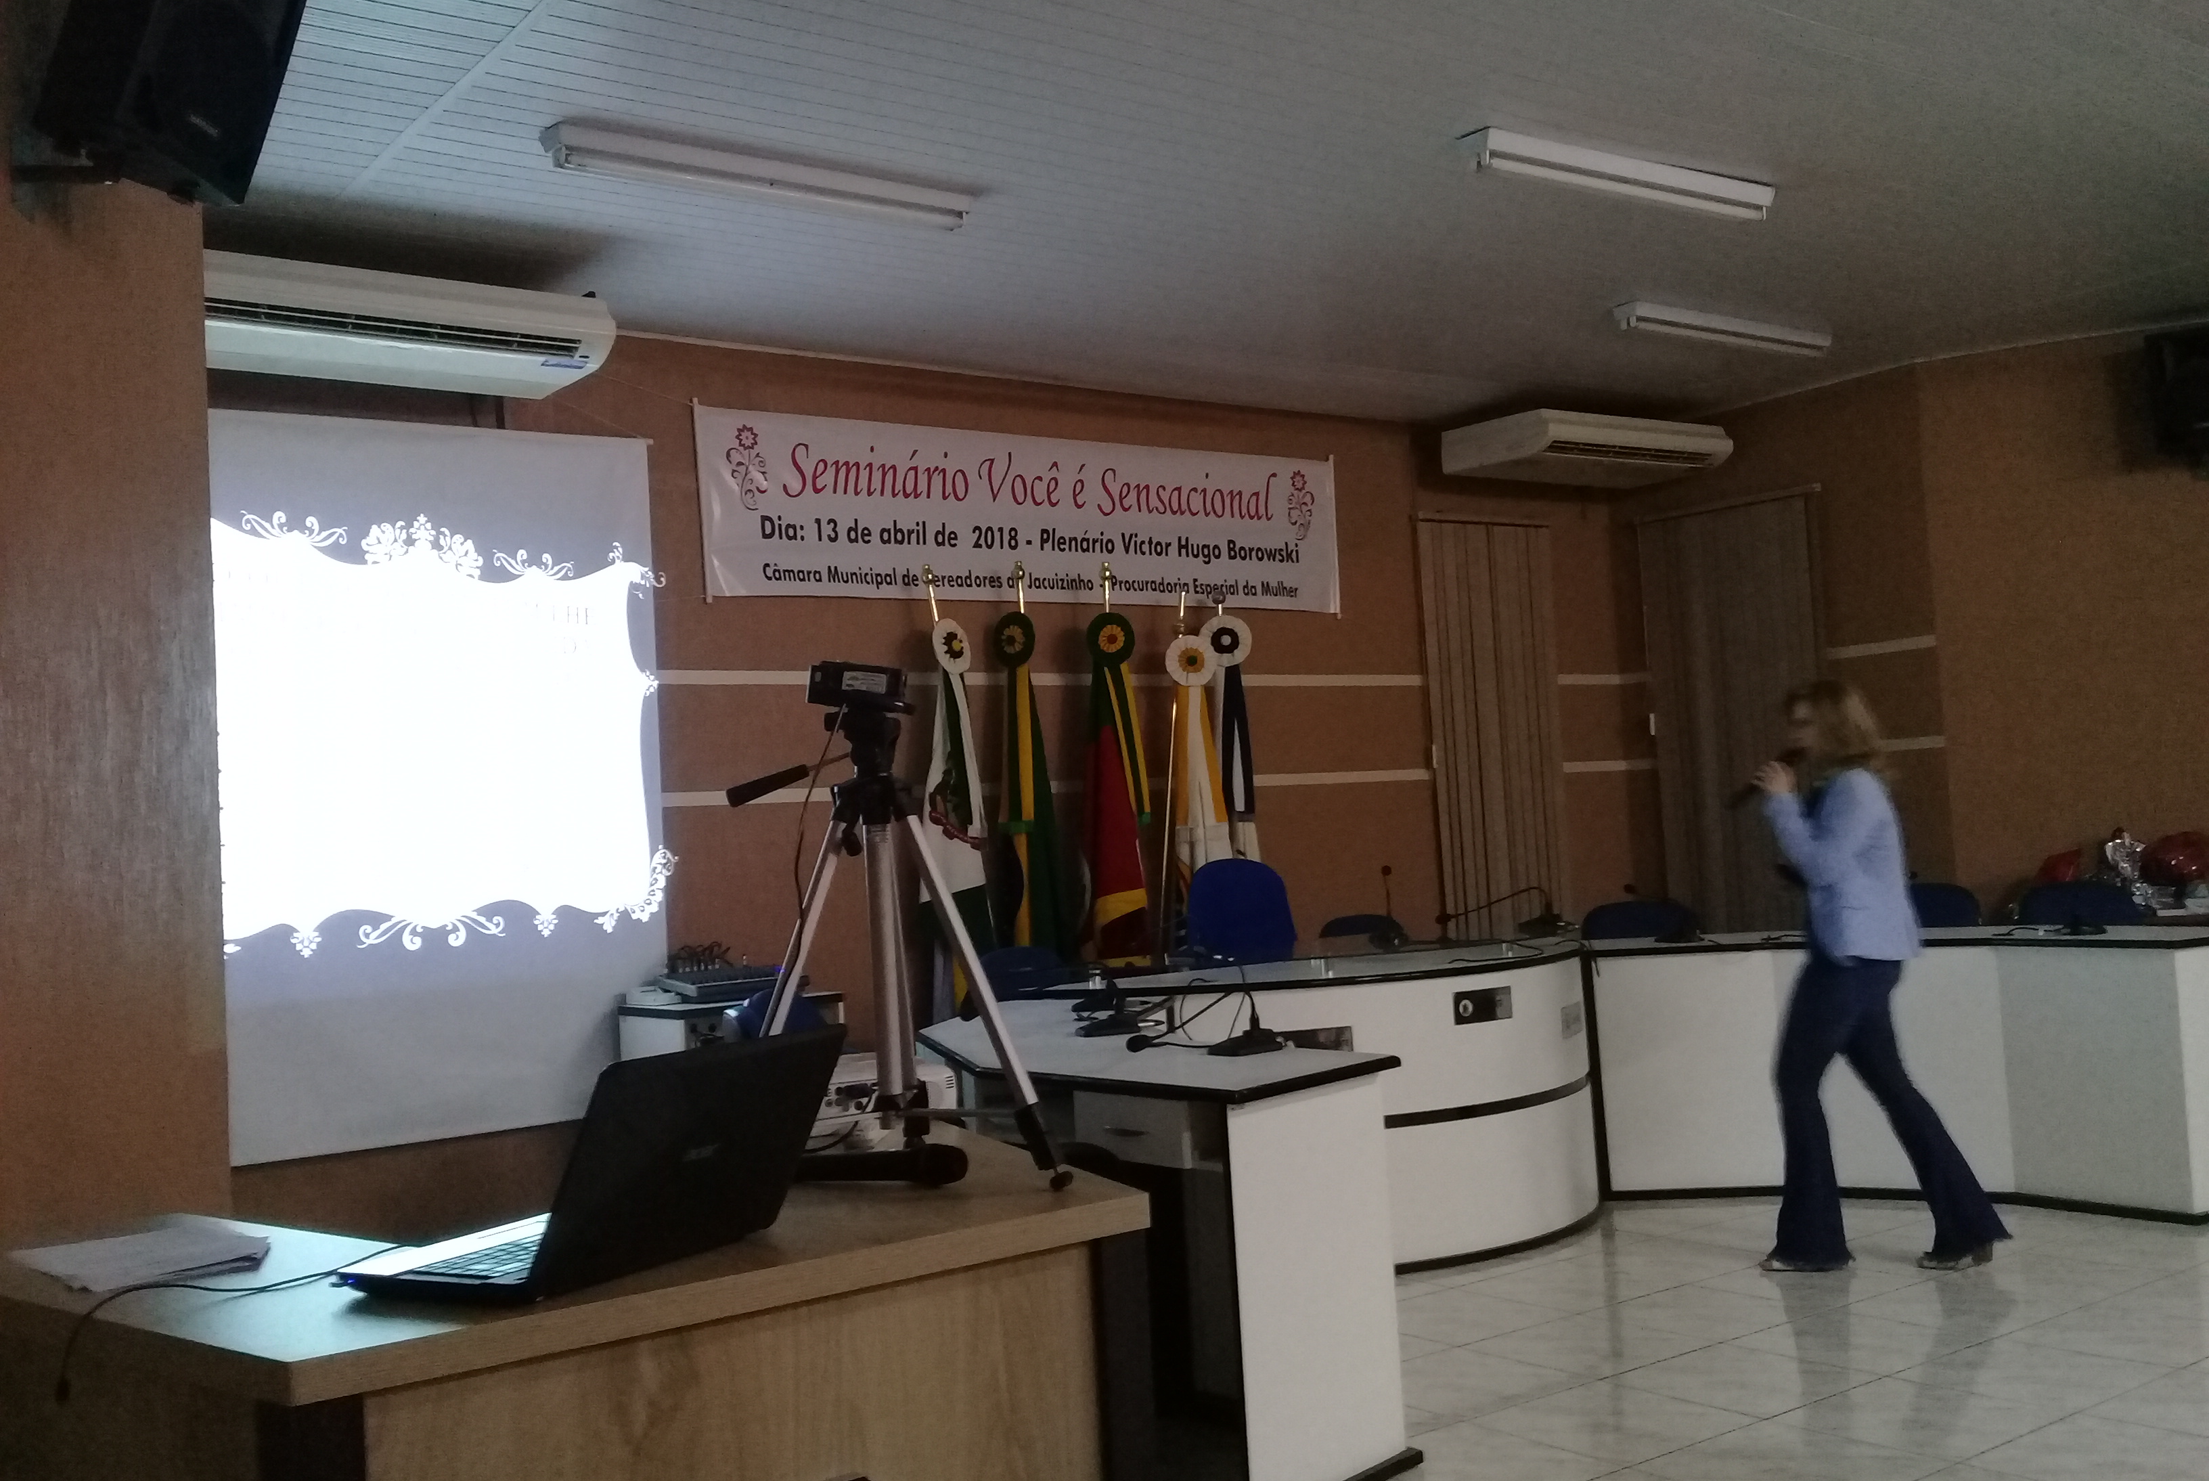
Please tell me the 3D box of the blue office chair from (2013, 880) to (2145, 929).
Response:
[{"bbox_3d":[3.294,0.958,6.723,0.580,0.930,0.580,-6,-4,42],"label":"blue office chair"}]

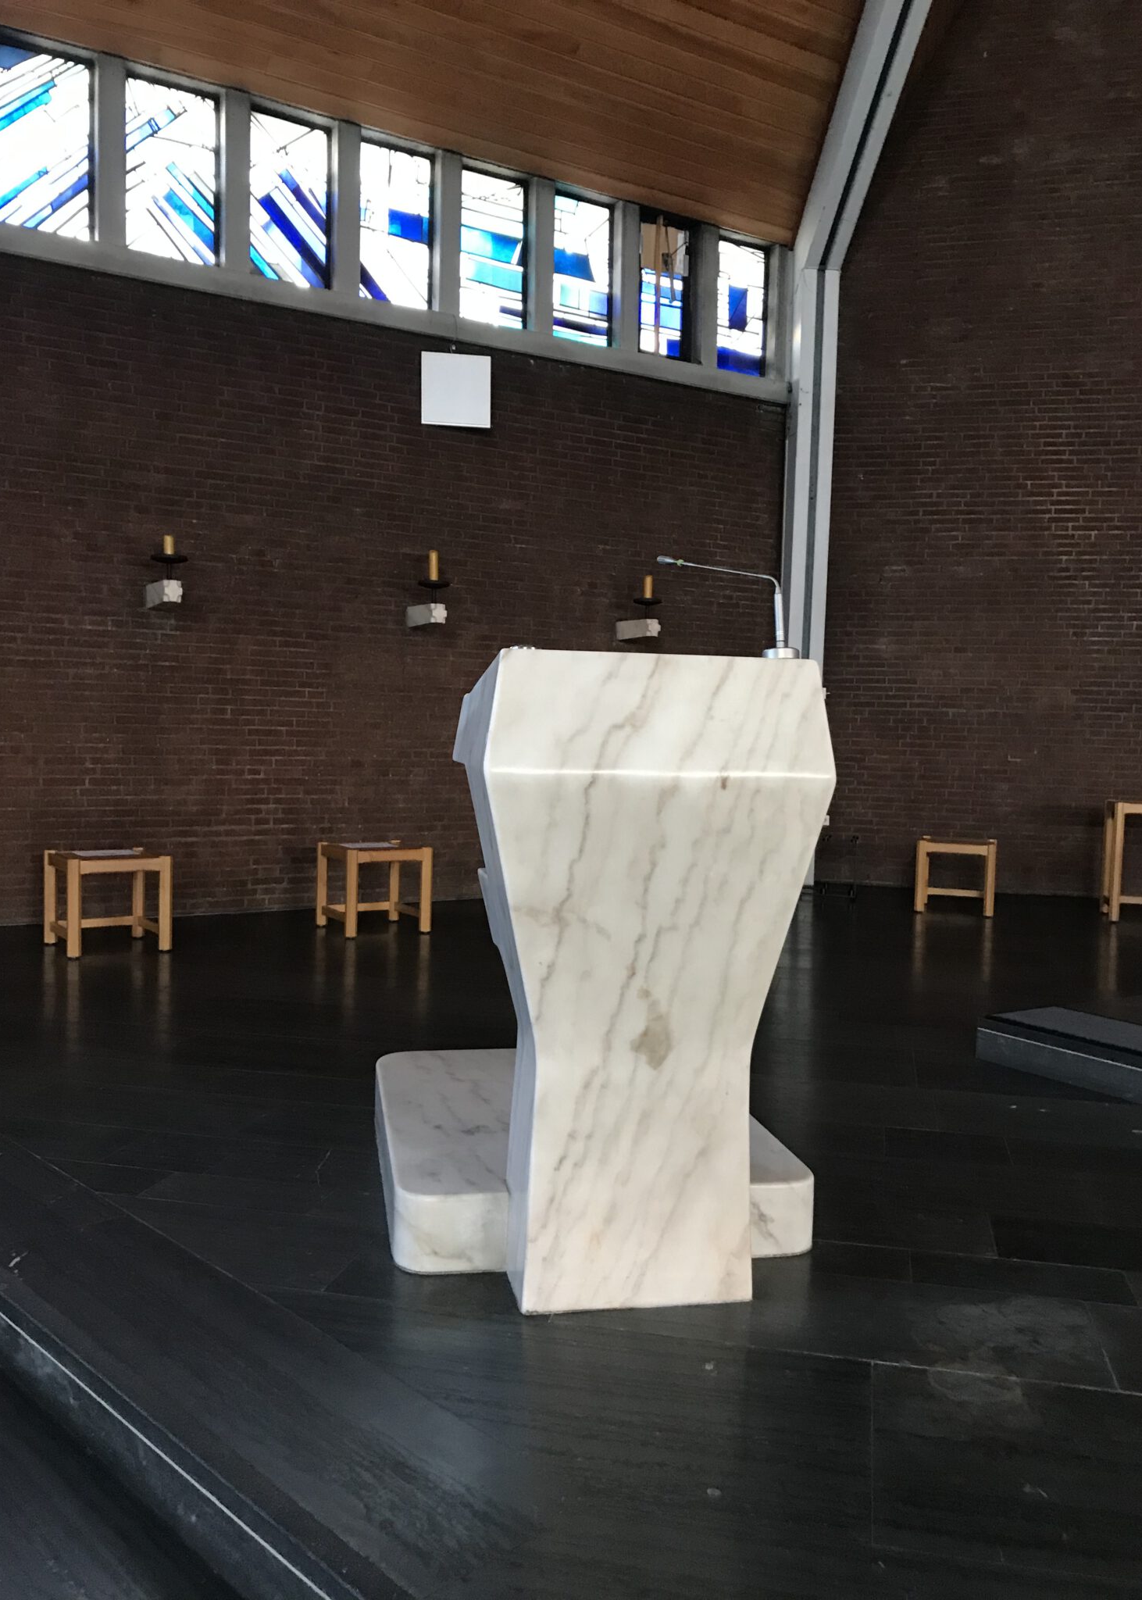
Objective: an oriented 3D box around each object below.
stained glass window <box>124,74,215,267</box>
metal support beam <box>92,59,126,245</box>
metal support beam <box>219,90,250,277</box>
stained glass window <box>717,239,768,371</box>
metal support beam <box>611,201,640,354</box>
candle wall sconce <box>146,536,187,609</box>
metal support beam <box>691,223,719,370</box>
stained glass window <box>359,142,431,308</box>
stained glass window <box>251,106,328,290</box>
[{"bbox_3d":[-2.368,-3.705,7.674,0.558,0.990,0.100,-1,5,-32],"label":"stained glass window"},{"bbox_3d":[-2.657,-3.695,7.432,0.158,1.050,0.190,-1,5,-32],"label":"metal support beam"},{"bbox_3d":[-2.041,-3.708,7.822,0.163,1.050,0.190,-1,5,-32],"label":"metal support beam"},{"bbox_3d":[1.295,-3.781,9.992,0.565,0.990,0.100,-1,5,-32],"label":"stained glass window"},{"bbox_3d":[0.398,-3.793,9.413,0.148,1.060,0.148,-1,5,-32],"label":"metal support beam"},{"bbox_3d":[-2.351,-1.312,7.497,0.225,0.415,0.390,-1,5,-32],"label":"candle wall sconce"},{"bbox_3d":[1.019,-3.805,9.801,0.148,1.060,0.148,-1,5,-32],"label":"metal support beam"},{"bbox_3d":[-1.165,-3.755,8.503,0.551,1.009,0.067,-1,5,-32],"label":"stained glass window"},{"bbox_3d":[-1.757,-3.718,8.061,0.543,0.990,0.100,-1,5,-32],"label":"stained glass window"}]

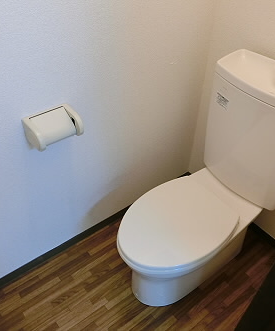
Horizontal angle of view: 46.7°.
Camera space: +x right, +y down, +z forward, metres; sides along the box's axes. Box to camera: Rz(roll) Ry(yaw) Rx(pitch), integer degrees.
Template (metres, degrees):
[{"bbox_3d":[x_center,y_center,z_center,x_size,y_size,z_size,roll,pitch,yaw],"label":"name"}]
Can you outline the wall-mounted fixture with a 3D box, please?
[{"bbox_3d":[-0.274,-0.110,1.070,0.167,0.113,0.123,-27,49,-27],"label":"wall-mounted fixture"}]

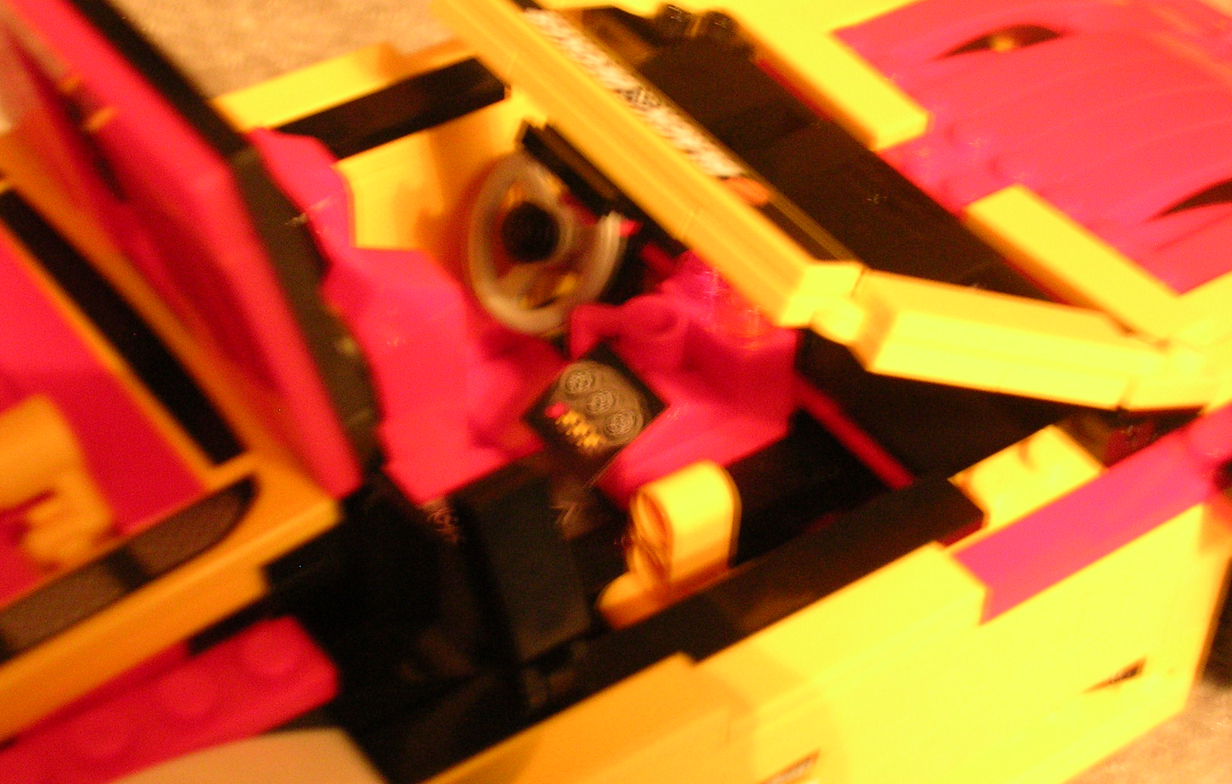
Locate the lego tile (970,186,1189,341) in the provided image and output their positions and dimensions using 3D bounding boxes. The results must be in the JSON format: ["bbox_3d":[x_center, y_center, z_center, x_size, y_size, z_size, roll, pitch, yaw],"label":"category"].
[{"bbox_3d":[0.055,-0.014,0.304,0.008,0.003,0.030,-24,46,-27],"label":"lego tile"}]

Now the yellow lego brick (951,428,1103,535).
[{"bbox_3d":[0.045,0.009,0.281,0.016,0.005,0.008,-25,50,-27],"label":"yellow lego brick"}]

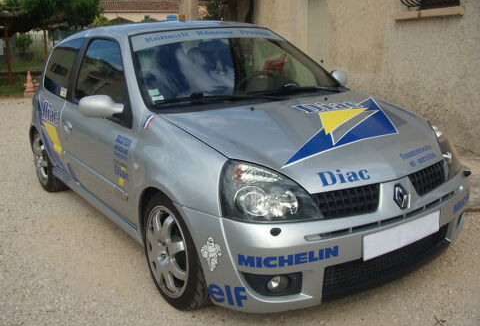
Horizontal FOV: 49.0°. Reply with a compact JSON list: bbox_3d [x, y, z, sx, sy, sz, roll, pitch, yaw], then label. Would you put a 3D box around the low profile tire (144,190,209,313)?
[{"bbox_3d":[-0.264,0.436,2.641,0.200,0.585,0.585,-11,17,-32],"label":"low profile tire"}]

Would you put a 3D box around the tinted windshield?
[{"bbox_3d":[-0.041,-0.635,3.277,1.400,0.130,0.750,-11,51,-32],"label":"tinted windshield"}]

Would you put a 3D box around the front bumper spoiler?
[{"bbox_3d":[0.567,0.280,2.617,1.640,0.530,0.620,-11,17,-32],"label":"front bumper spoiler"}]

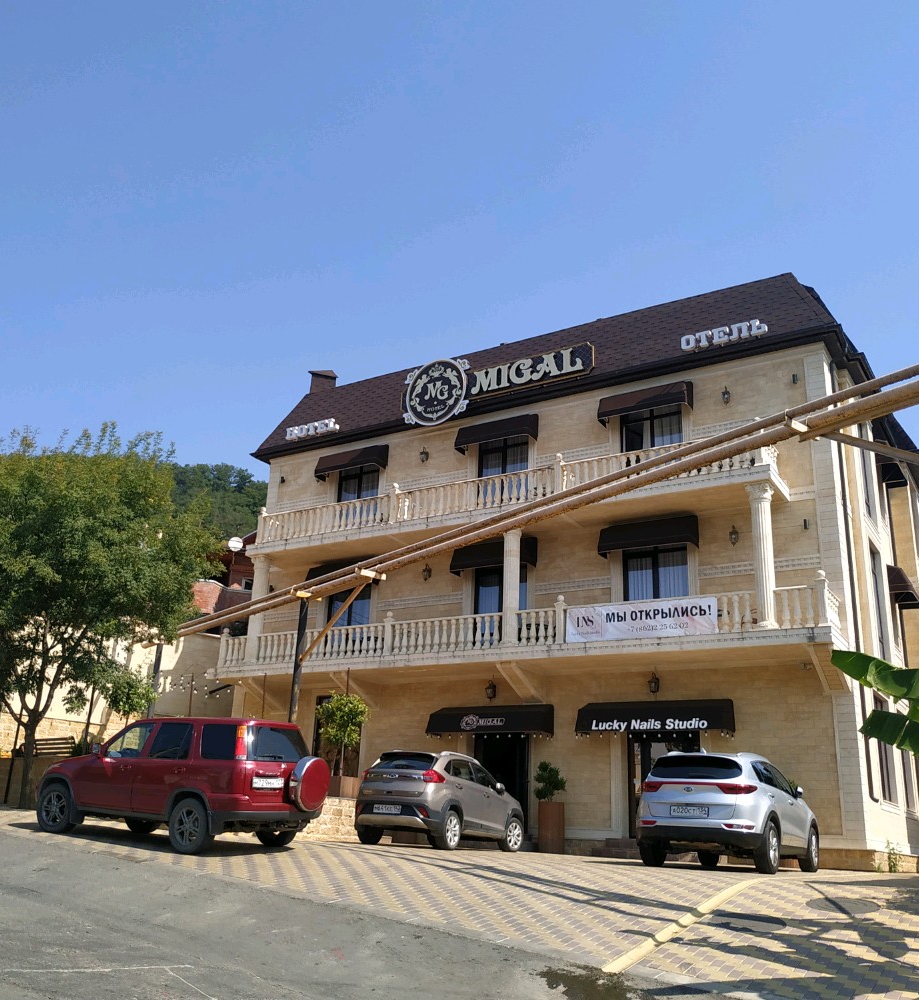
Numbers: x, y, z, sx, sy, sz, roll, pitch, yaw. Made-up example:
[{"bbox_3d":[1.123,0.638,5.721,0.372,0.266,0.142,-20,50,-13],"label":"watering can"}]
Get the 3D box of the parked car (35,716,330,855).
[{"bbox_3d":[-3.840,3.800,12.700,4.450,1.680,1.780,-7,-19,30],"label":"parked car"}]

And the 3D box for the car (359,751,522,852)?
[{"bbox_3d":[-0.246,5.583,17.056,1.770,1.570,4.200,-7,-22,26],"label":"car"}]

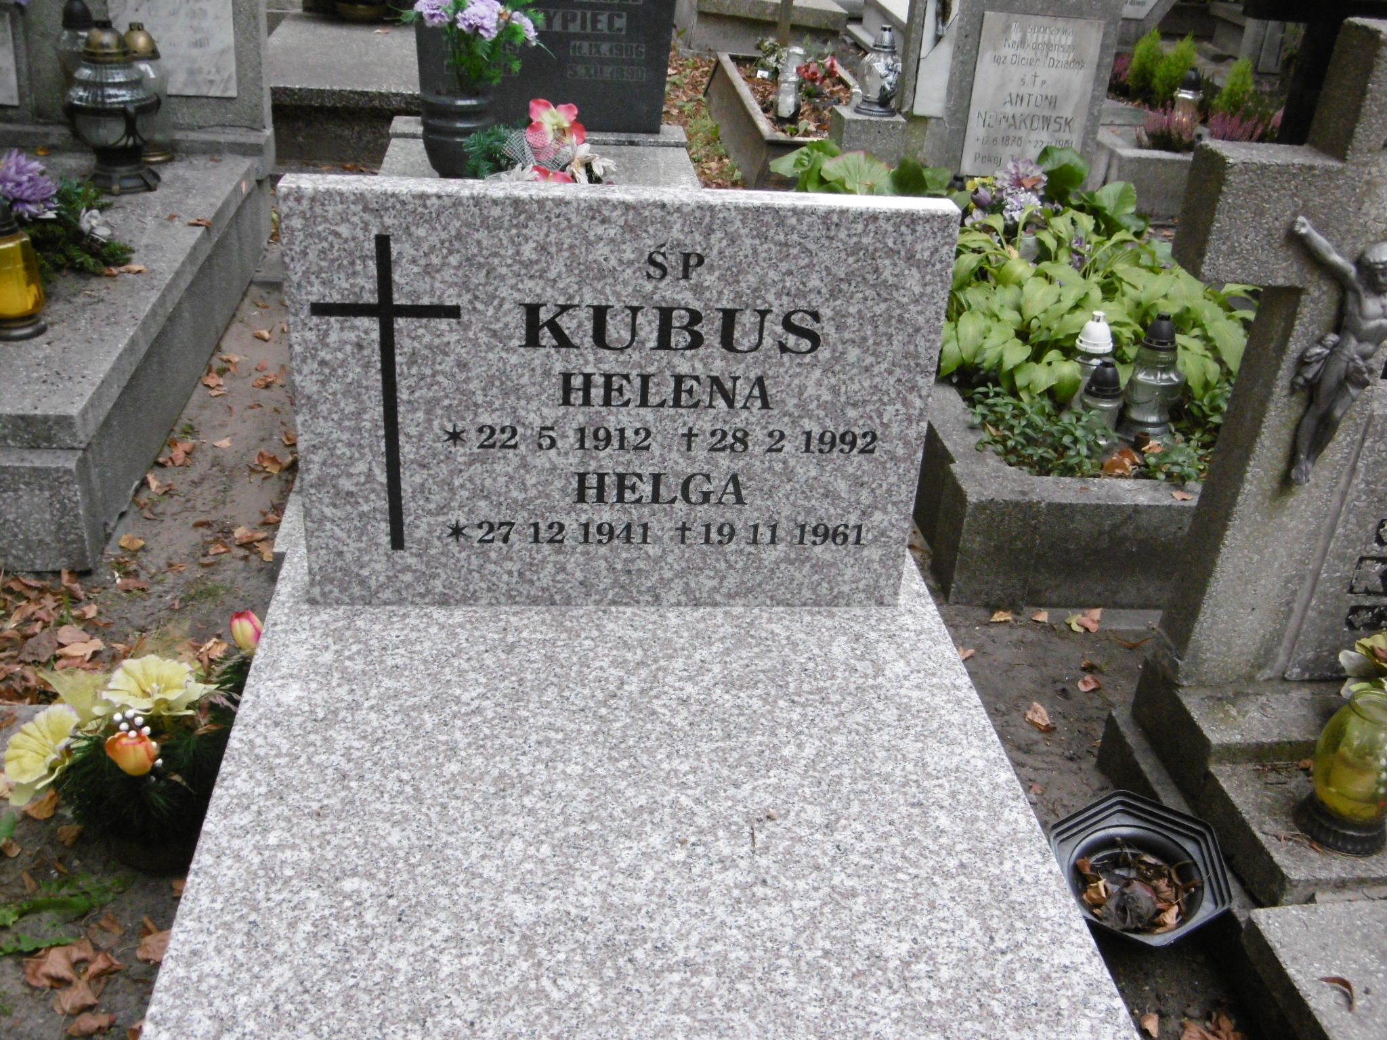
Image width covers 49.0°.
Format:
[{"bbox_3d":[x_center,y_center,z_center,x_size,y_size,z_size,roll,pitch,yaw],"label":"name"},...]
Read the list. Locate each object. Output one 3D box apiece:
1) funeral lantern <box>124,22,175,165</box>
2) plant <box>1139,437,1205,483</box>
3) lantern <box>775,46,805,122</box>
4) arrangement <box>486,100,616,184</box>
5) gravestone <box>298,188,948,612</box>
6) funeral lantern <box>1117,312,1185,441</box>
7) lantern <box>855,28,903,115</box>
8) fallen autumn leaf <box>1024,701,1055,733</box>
[{"bbox_3d":[-1.348,-1.058,3.769,0.130,0.335,0.130,1,29,-6],"label":"funeral lantern"},{"bbox_3d":[0.895,-0.115,2.850,0.120,0.075,0.105,1,29,-6],"label":"plant"},{"bbox_3d":[0.336,-1.501,5.241,0.098,0.243,0.098,1,29,-6],"label":"lantern"},{"bbox_3d":[-0.348,-0.907,3.720,0.310,0.220,0.220,1,29,-6],"label":"arrangement"},{"bbox_3d":[-0.096,-0.144,1.952,0.800,0.557,0.064,1,29,-6],"label":"gravestone"},{"bbox_3d":[0.890,-0.275,2.938,0.116,0.257,0.116,1,29,-6],"label":"funeral lantern"},{"bbox_3d":[0.530,-1.284,4.343,0.128,0.237,0.128,3,29,-2],"label":"lantern"},{"bbox_3d":[0.558,0.320,2.460,0.050,0.020,0.065,0,29,-7],"label":"fallen autumn leaf"}]

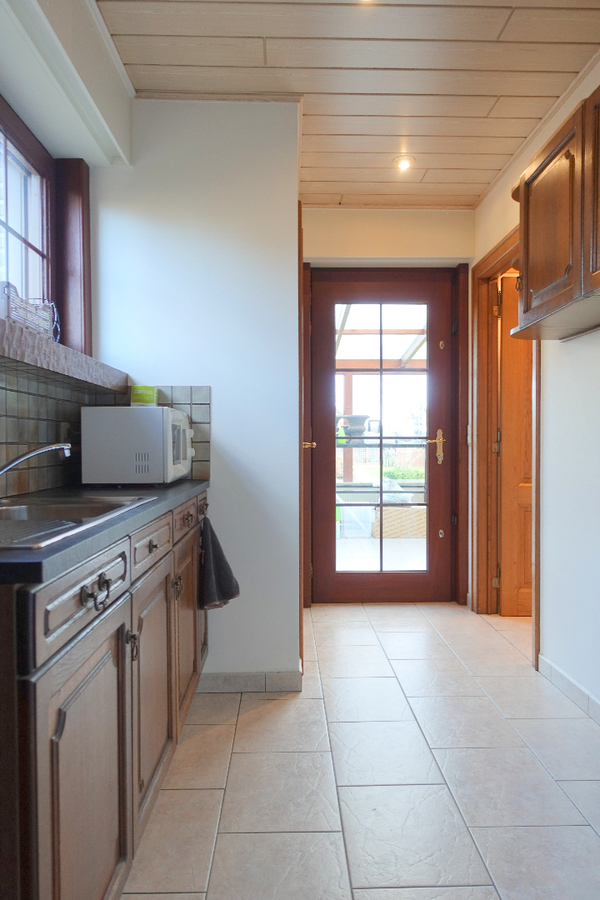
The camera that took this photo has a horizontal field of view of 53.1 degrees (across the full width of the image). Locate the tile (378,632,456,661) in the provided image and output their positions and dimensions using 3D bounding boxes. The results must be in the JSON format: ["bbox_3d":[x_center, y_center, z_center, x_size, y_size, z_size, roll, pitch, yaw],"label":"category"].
[{"bbox_3d":[0.573,0.983,3.010,0.326,0.011,0.402,0,1,-1],"label":"tile"}]

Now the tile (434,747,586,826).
[{"bbox_3d":[0.613,1.017,1.824,0.331,0.010,0.411,0,1,-1],"label":"tile"}]

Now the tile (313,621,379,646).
[{"bbox_3d":[0.248,1.002,3.263,0.331,0.010,0.411,0,1,-1],"label":"tile"}]

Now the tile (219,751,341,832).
[{"bbox_3d":[-0.056,1.020,1.803,0.331,0.010,0.411,0,1,-1],"label":"tile"}]

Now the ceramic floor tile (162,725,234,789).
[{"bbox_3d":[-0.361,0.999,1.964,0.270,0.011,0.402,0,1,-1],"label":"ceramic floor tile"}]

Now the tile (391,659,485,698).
[{"bbox_3d":[0.583,0.989,2.606,0.326,0.011,0.402,0,1,-1],"label":"tile"}]

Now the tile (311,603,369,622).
[{"bbox_3d":[0.232,0.973,3.602,0.326,0.011,0.402,0,1,-1],"label":"tile"}]

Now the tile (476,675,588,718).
[{"bbox_3d":[0.909,0.992,2.417,0.308,0.011,0.402,0,1,-1],"label":"tile"}]

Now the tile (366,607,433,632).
[{"bbox_3d":[0.564,0.976,3.415,0.326,0.011,0.402,0,1,-1],"label":"tile"}]

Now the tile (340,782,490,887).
[{"bbox_3d":[0.283,1.021,1.604,0.331,0.010,0.411,0,1,-1],"label":"tile"}]

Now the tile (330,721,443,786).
[{"bbox_3d":[0.274,1.016,2.019,0.331,0.010,0.411,0,1,-1],"label":"tile"}]

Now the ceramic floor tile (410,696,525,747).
[{"bbox_3d":[0.604,1.012,2.238,0.331,0.010,0.411,0,1,-1],"label":"ceramic floor tile"}]

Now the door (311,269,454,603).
[{"bbox_3d":[0.535,-0.086,3.890,0.922,2.158,0.050,0,1,-1],"label":"door"}]

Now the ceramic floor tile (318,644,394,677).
[{"bbox_3d":[0.251,0.986,2.793,0.326,0.011,0.402,0,1,-1],"label":"ceramic floor tile"}]

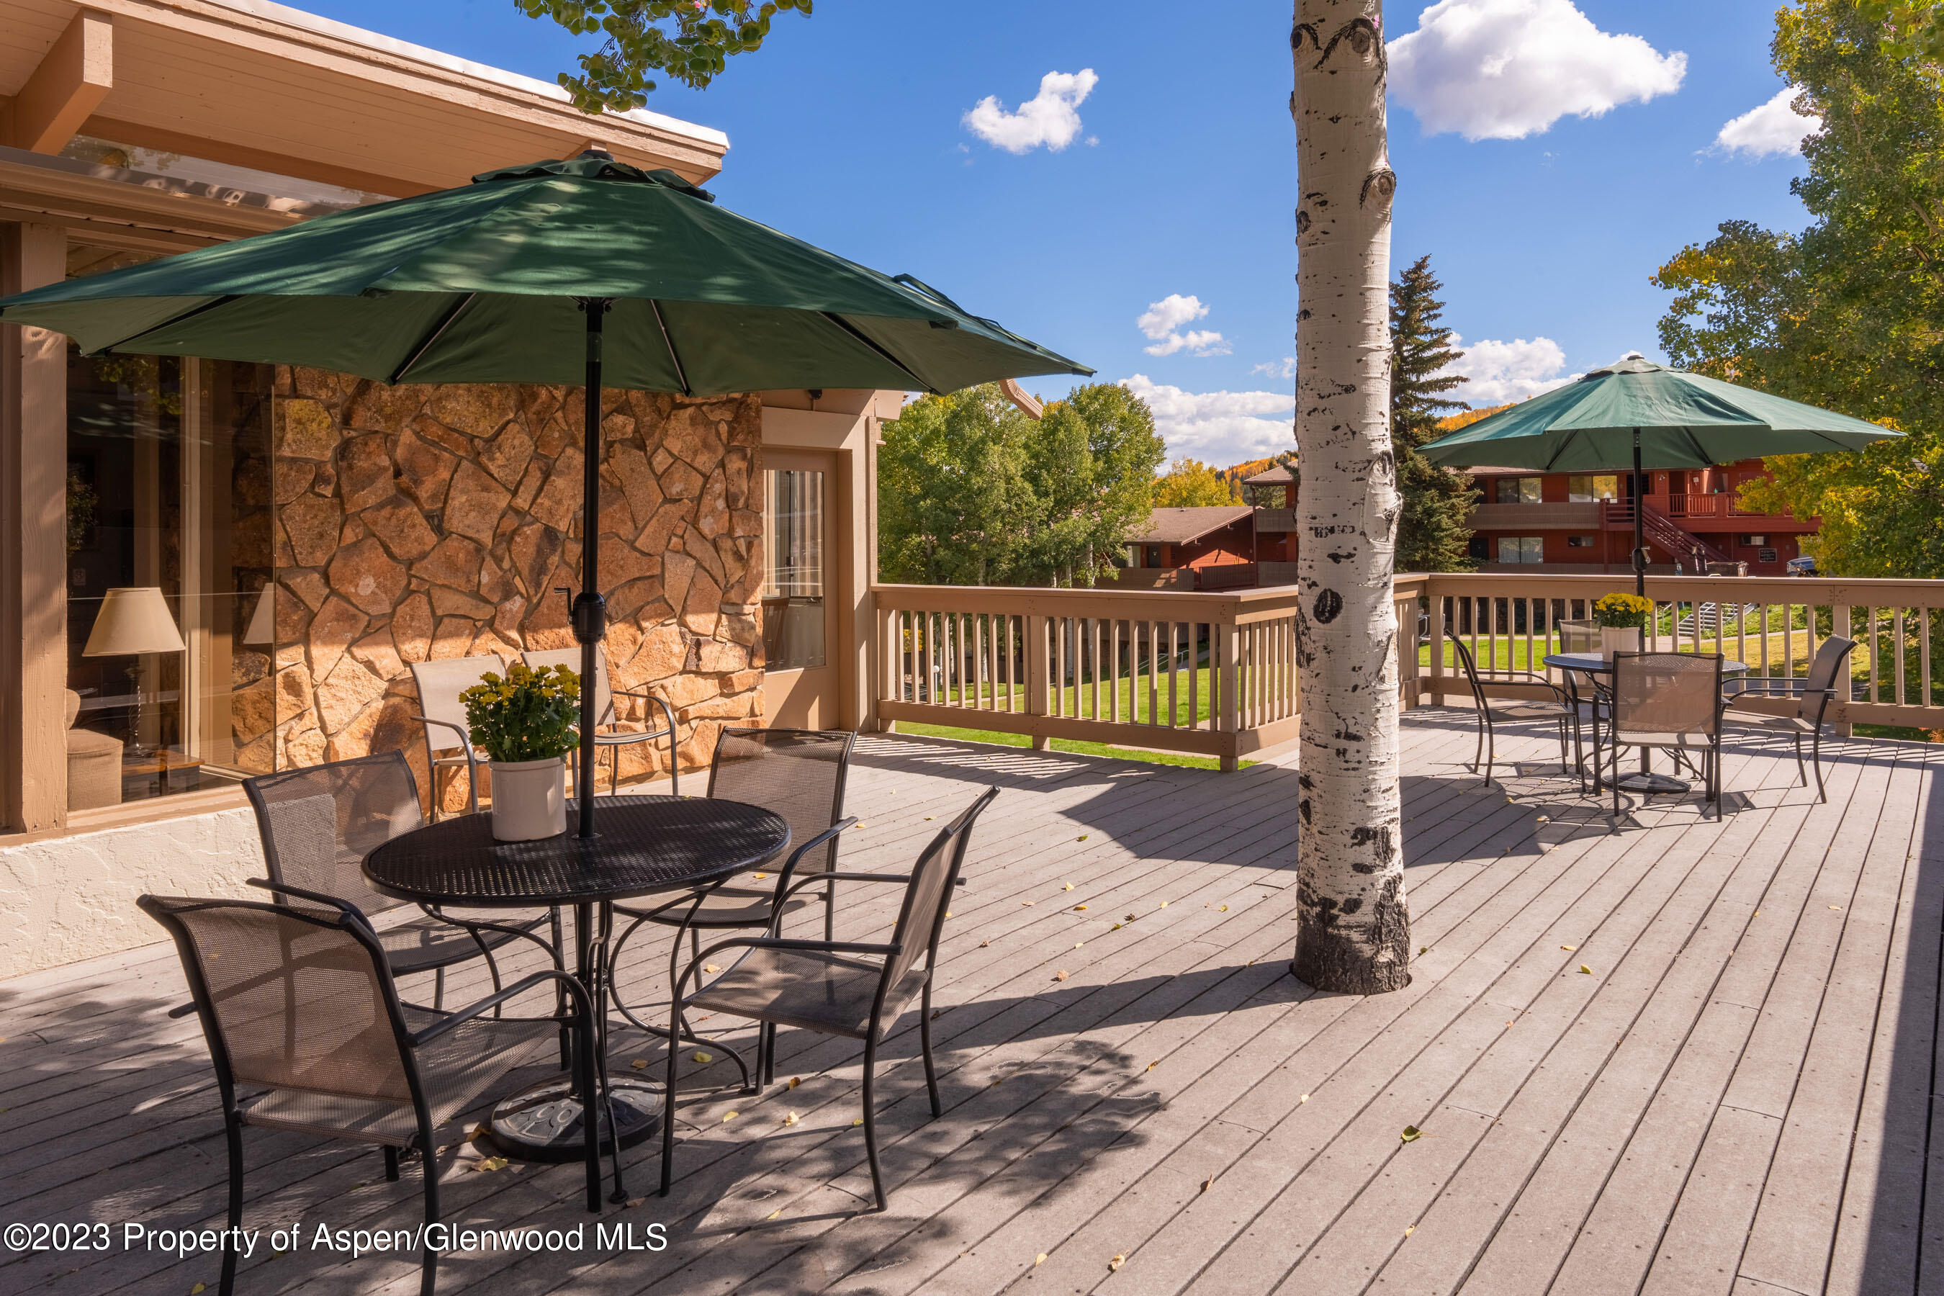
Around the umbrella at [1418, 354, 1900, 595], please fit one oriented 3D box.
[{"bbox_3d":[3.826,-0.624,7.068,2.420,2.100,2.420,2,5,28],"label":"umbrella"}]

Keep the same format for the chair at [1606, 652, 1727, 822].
[{"bbox_3d":[3.619,0.425,6.517,0.568,0.859,0.700,2,5,22],"label":"chair"}]

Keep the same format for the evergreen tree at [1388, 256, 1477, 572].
[{"bbox_3d":[16.410,-7.647,47.000,6.000,14.400,6.000,0,4,0],"label":"evergreen tree"}]

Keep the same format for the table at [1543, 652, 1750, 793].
[{"bbox_3d":[3.826,0.437,7.068,1.029,0.717,1.029,0,4,0],"label":"table"}]

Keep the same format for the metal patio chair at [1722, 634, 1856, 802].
[{"bbox_3d":[4.528,0.374,6.990,0.700,0.859,0.568,2,5,23],"label":"metal patio chair"}]

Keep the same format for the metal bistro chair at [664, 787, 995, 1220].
[{"bbox_3d":[-0.314,0.798,3.022,0.700,0.859,0.568,1,4,13],"label":"metal bistro chair"}]

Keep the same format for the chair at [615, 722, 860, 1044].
[{"bbox_3d":[-0.708,0.716,3.791,0.568,0.859,0.700,1,4,18],"label":"chair"}]

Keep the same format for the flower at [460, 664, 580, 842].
[{"bbox_3d":[-1.182,0.258,3.250,0.315,0.450,0.315,0,4,0],"label":"flower"}]

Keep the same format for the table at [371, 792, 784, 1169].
[{"bbox_3d":[-0.982,0.853,3.173,1.029,0.717,1.029,0,4,0],"label":"table"}]

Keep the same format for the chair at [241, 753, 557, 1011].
[{"bbox_3d":[-1.551,0.759,3.386,0.700,0.859,0.568,2,5,28],"label":"chair"}]

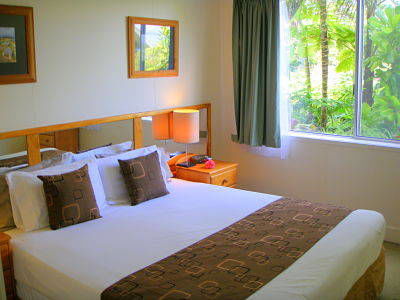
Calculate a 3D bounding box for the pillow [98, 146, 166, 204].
[{"bbox_3d":[-0.540,0.201,3.643,0.160,0.400,0.670,-20,-4,42],"label":"pillow"}]

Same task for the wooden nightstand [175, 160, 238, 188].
[{"bbox_3d":[0.087,0.412,4.368,0.405,0.523,0.508,8,14,37],"label":"wooden nightstand"}]

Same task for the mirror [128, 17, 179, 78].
[{"bbox_3d":[-0.400,-0.903,3.916,0.030,0.507,0.639,8,14,37],"label":"mirror"}]

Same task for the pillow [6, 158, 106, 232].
[{"bbox_3d":[-0.970,0.309,3.050,0.670,0.410,0.160,-12,-6,-45],"label":"pillow"}]

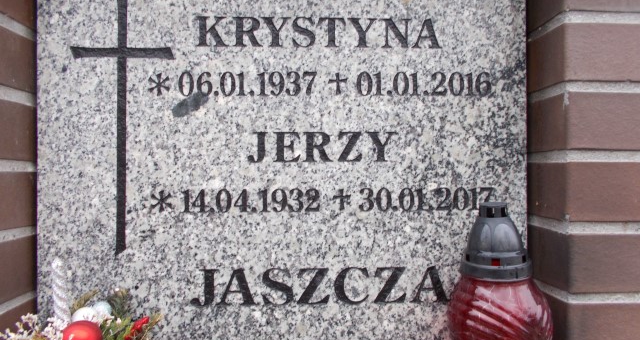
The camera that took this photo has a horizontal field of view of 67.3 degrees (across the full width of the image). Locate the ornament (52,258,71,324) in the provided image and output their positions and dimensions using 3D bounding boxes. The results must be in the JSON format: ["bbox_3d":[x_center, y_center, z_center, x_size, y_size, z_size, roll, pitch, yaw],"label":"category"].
[{"bbox_3d":[-0.280,0.133,0.520,0.015,0.076,0.015,-7,-1,-17],"label":"ornament"}]

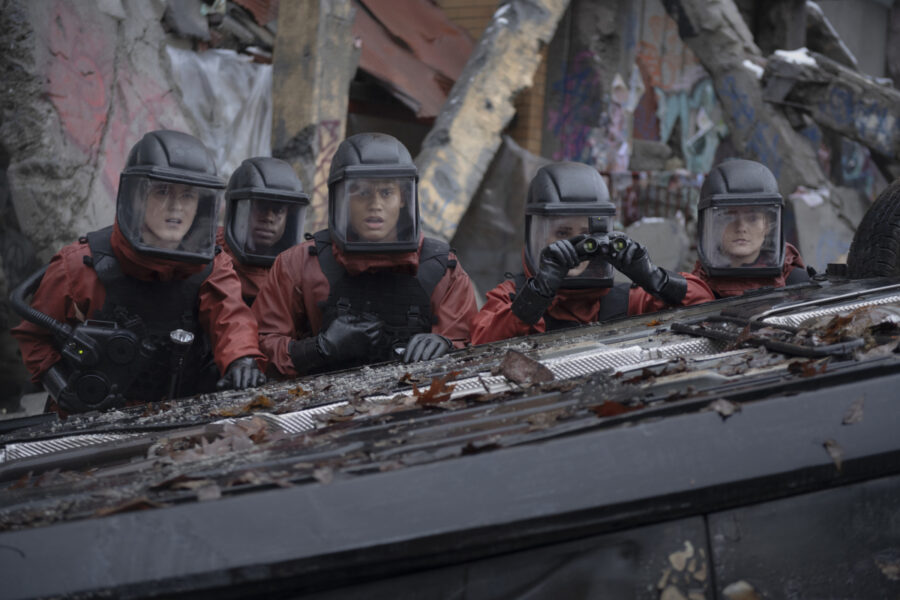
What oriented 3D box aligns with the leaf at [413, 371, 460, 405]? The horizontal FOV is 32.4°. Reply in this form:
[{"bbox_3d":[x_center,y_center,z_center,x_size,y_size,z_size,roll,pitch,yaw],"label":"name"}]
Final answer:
[{"bbox_3d":[-0.026,0.167,2.950,0.090,0.050,0.070,-9,5,-13],"label":"leaf"}]

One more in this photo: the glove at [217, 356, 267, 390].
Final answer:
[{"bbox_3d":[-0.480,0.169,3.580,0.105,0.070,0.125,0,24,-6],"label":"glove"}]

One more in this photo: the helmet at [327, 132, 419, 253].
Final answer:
[{"bbox_3d":[-0.211,-0.287,4.130,0.240,0.310,0.290,1,5,-12],"label":"helmet"}]

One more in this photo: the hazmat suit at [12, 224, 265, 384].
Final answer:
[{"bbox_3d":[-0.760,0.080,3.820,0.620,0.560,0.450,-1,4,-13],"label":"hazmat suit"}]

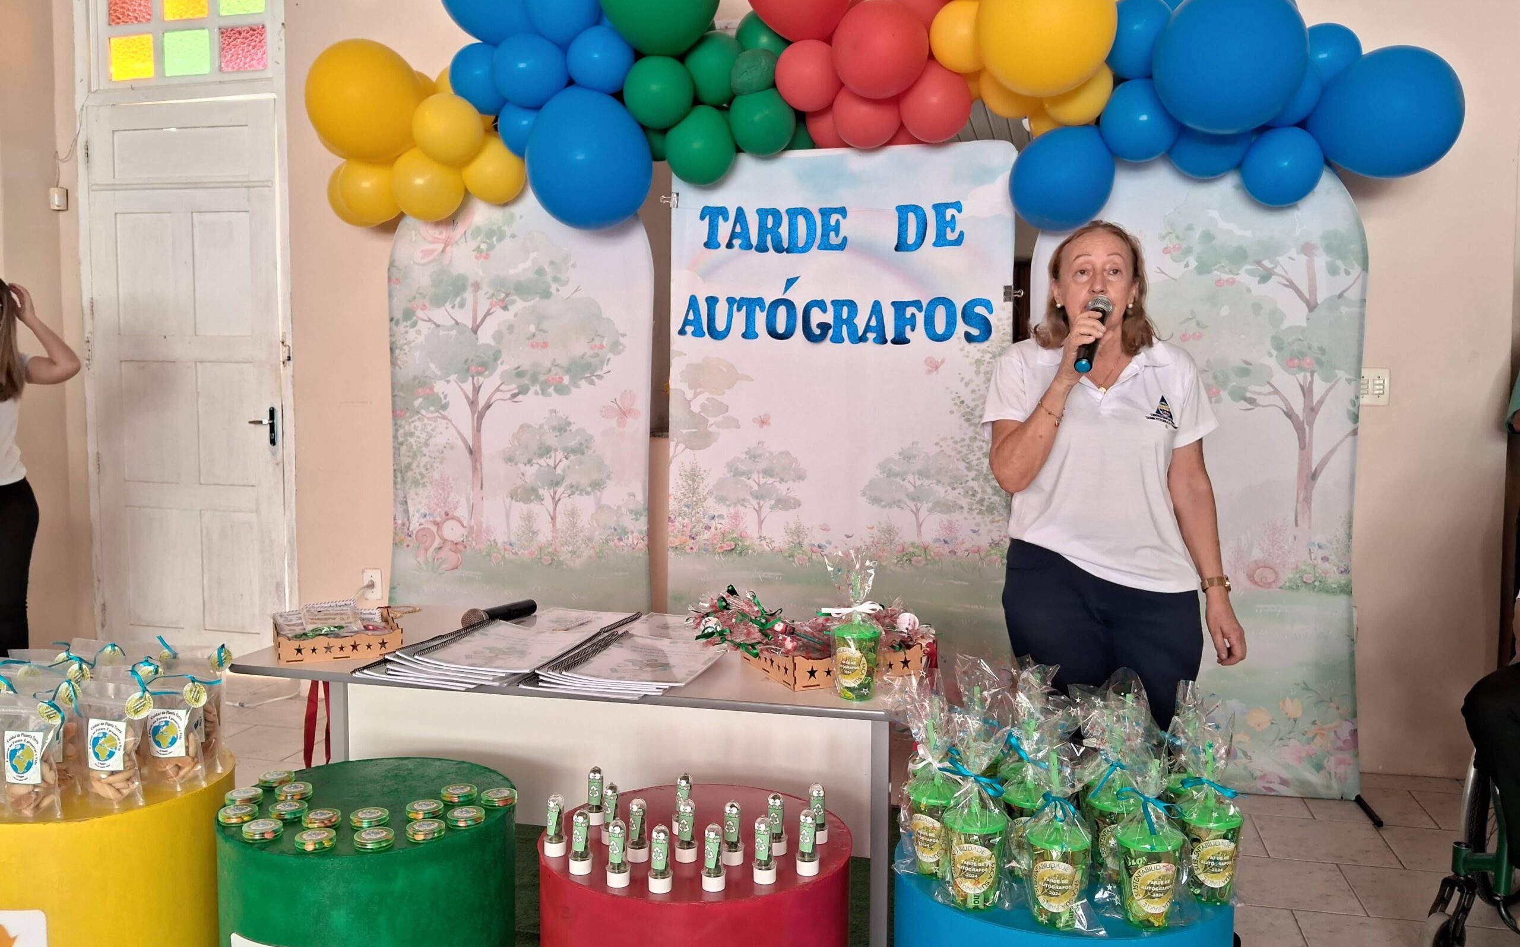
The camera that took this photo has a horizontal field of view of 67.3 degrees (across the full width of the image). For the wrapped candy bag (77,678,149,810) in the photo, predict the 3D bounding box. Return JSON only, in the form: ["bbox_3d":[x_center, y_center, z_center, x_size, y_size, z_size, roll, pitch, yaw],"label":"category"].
[{"bbox_3d":[-0.975,0.401,1.715,0.100,0.190,0.050,-1,4,-14],"label":"wrapped candy bag"}]

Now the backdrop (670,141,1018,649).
[{"bbox_3d":[0.252,-0.051,3.845,1.160,2.040,0.050,1,4,15],"label":"backdrop"}]

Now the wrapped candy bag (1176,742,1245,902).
[{"bbox_3d":[0.562,0.422,1.411,0.088,0.200,0.085,1,4,16],"label":"wrapped candy bag"}]

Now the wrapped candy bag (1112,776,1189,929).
[{"bbox_3d":[0.461,0.432,1.346,0.090,0.188,0.085,1,4,12],"label":"wrapped candy bag"}]

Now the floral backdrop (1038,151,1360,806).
[{"bbox_3d":[1.334,-0.007,3.556,0.980,2.000,0.050,1,4,11],"label":"floral backdrop"}]

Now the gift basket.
[{"bbox_3d":[0.103,0.272,2.014,0.275,0.144,0.260,-2,4,-25],"label":"gift basket"}]

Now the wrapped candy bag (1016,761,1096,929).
[{"bbox_3d":[0.354,0.425,1.345,0.090,0.202,0.085,1,4,15],"label":"wrapped candy bag"}]

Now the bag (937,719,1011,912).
[{"bbox_3d":[0.263,0.406,1.387,0.090,0.232,0.085,1,4,13],"label":"bag"}]

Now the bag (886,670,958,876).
[{"bbox_3d":[0.221,0.387,1.487,0.090,0.257,0.085,2,4,18],"label":"bag"}]

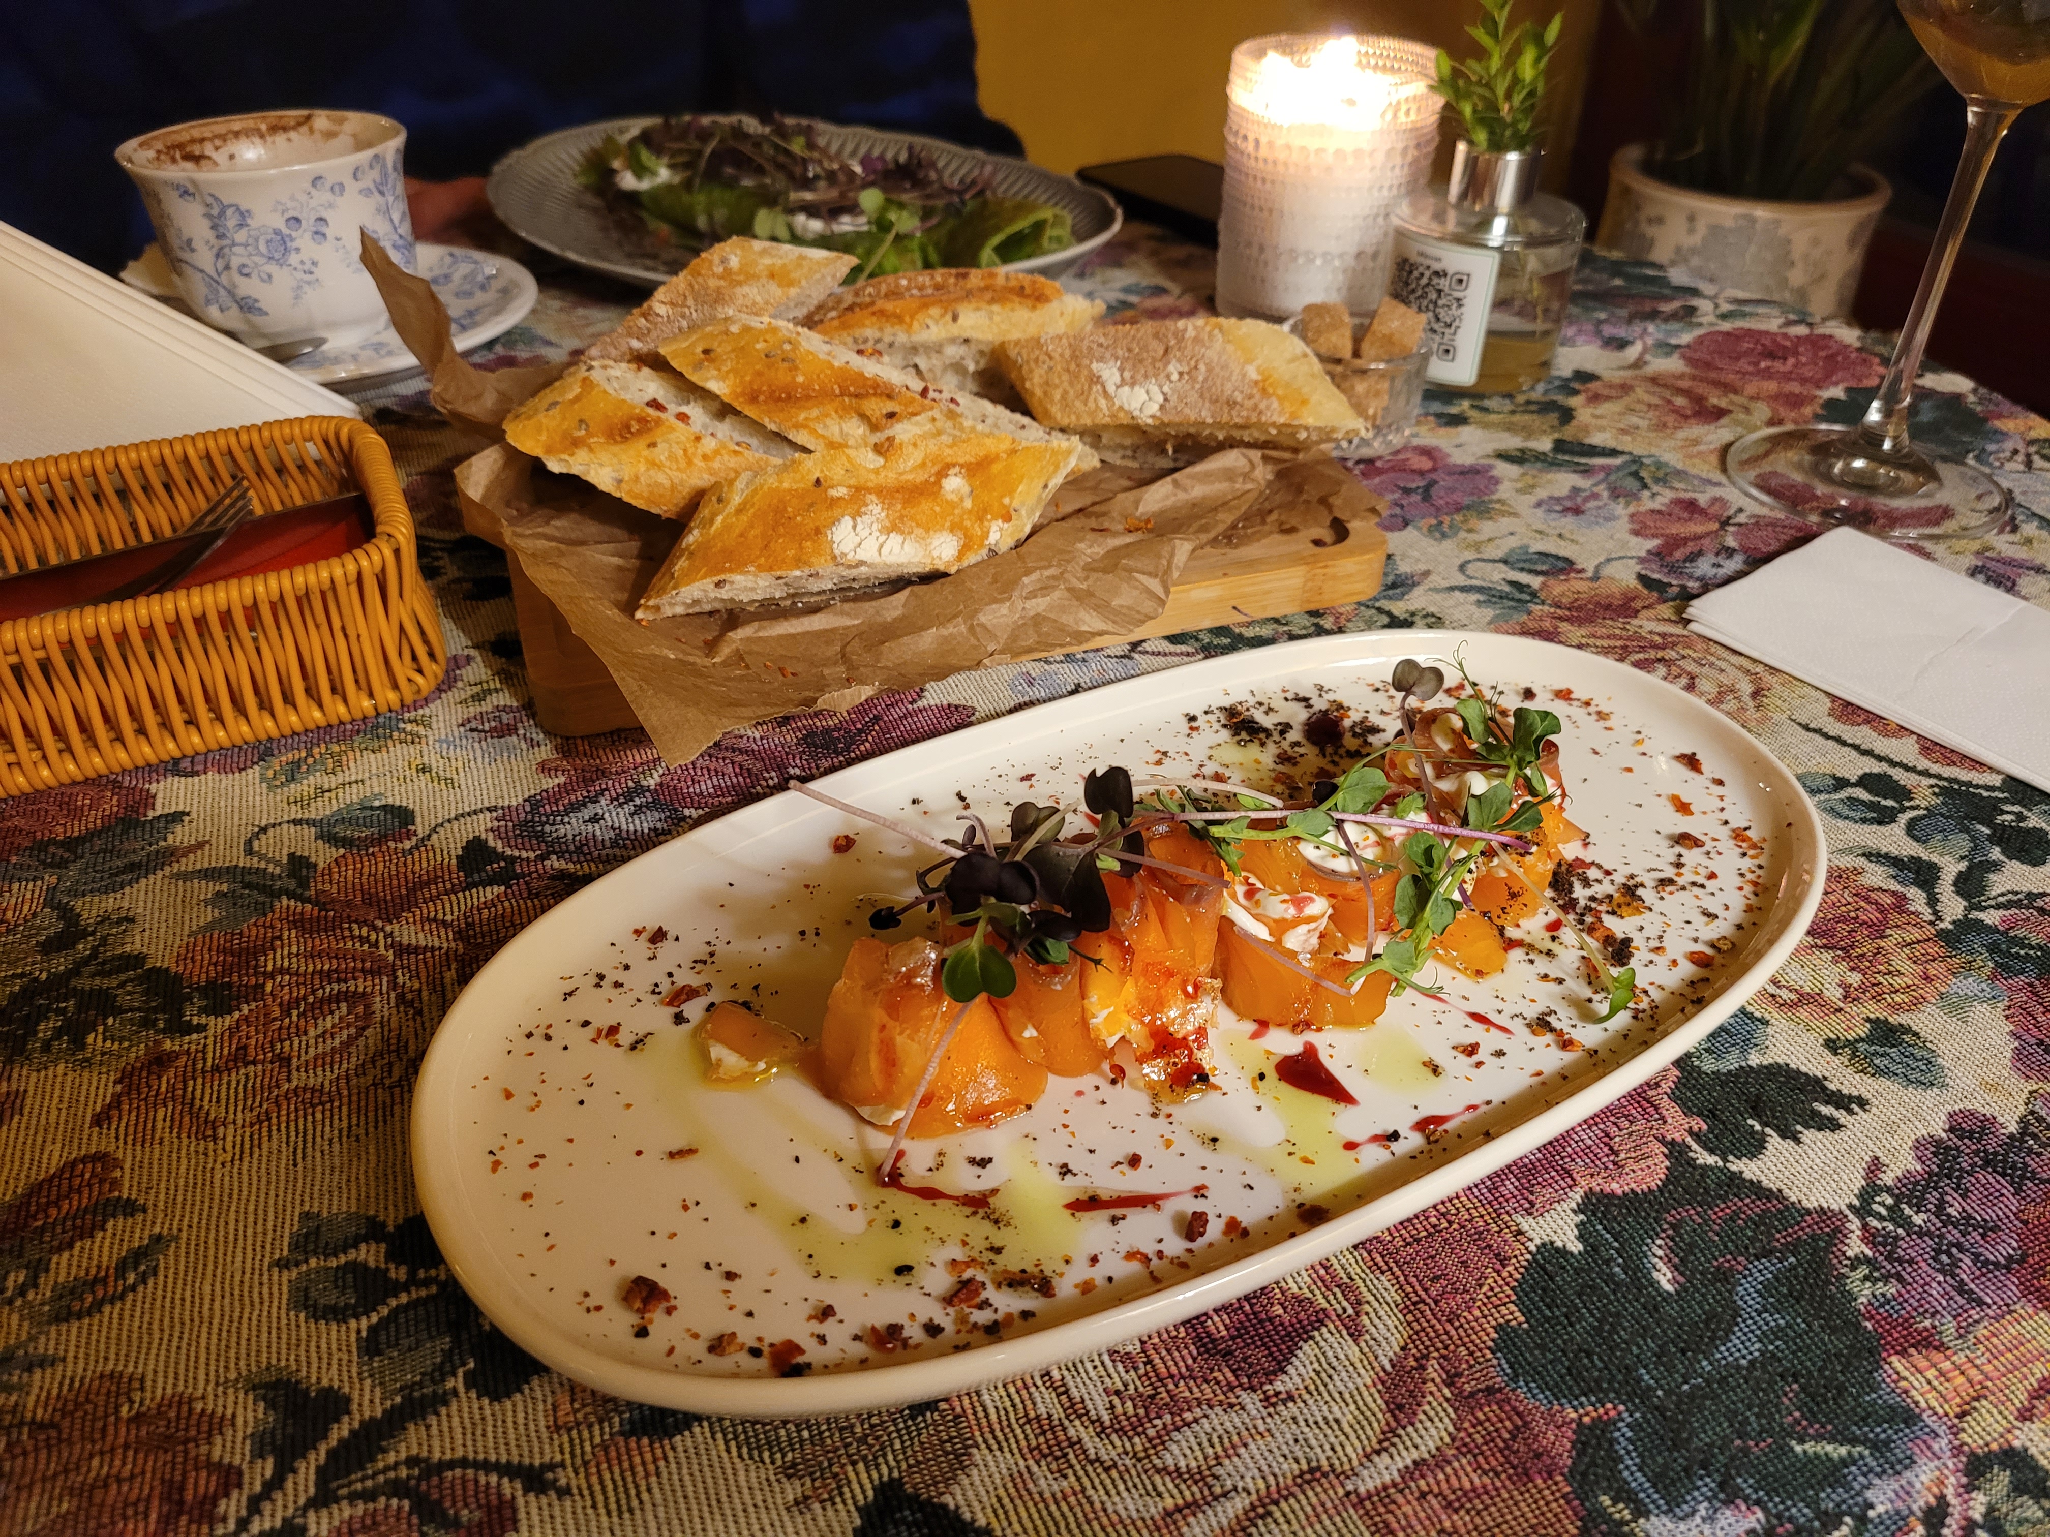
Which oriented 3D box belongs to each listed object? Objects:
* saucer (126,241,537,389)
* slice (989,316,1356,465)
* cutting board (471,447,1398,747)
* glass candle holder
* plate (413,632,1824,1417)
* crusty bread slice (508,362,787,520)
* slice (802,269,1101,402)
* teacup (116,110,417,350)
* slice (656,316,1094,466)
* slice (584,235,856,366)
[{"bbox_3d":[-0.259,-0.161,0.568,0.158,0.022,0.158,1,36,0],"label":"saucer"},{"bbox_3d":[0.050,-0.119,0.471,0.116,0.044,0.050,-4,36,-7],"label":"slice"},{"bbox_3d":[-0.029,-0.077,0.444,0.260,0.037,0.165,-11,37,-16],"label":"cutting board"},{"bbox_3d":[0.119,-0.234,0.615,0.080,0.096,0.080,1,35,0],"label":"glass candle holder"},{"bbox_3d":[0.032,0.031,0.306,0.291,0.021,0.152,-18,40,-25],"label":"plate"},{"bbox_3d":[-0.104,-0.092,0.429,0.096,0.038,0.050,16,38,20],"label":"crusty bread slice"},{"bbox_3d":[-0.024,-0.134,0.492,0.098,0.042,0.050,3,36,2],"label":"slice"},{"bbox_3d":[-0.261,-0.188,0.550,0.092,0.070,0.100,1,35,0],"label":"teacup"},{"bbox_3d":[-0.040,-0.098,0.431,0.120,0.044,0.055,8,36,10],"label":"slice"},{"bbox_3d":[-0.096,-0.140,0.488,0.100,0.047,0.052,-11,37,-16],"label":"slice"}]

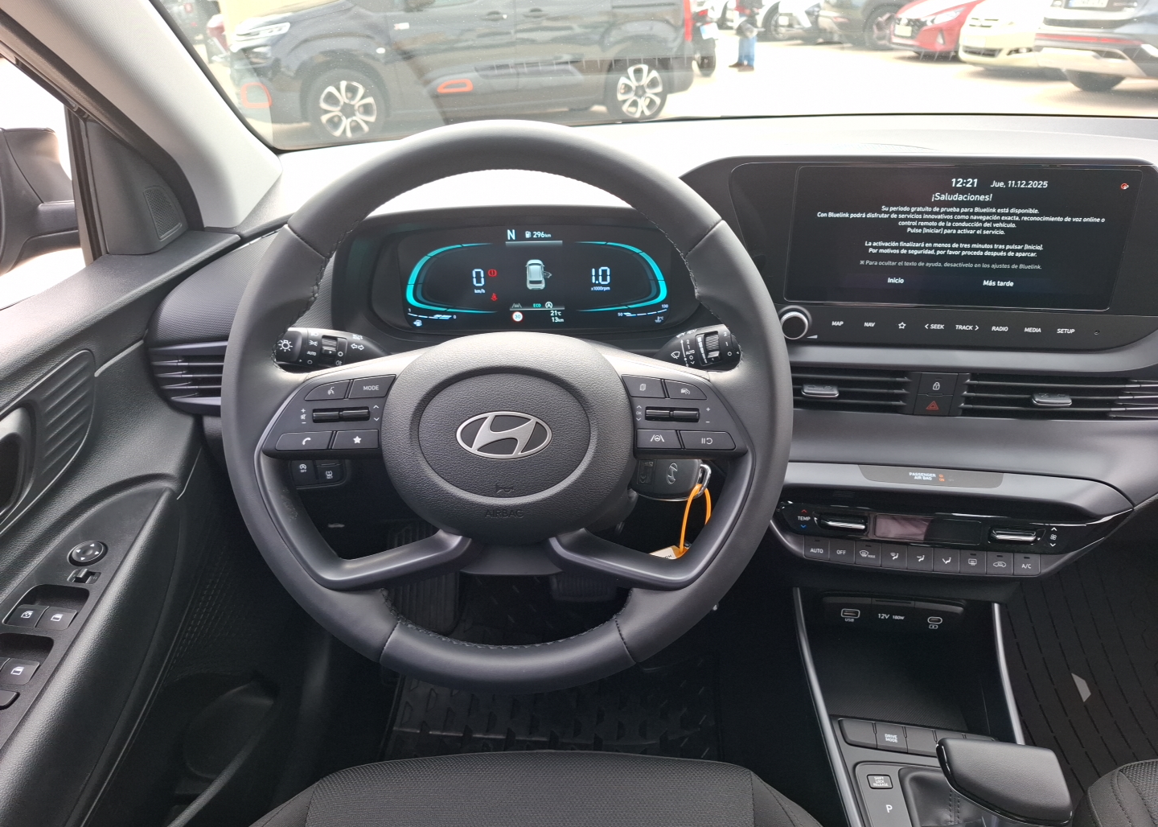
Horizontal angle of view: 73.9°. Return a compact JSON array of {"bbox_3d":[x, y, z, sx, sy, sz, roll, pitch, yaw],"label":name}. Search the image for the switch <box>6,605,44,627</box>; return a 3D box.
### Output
[{"bbox_3d":[-0.380,0.139,0.528,0.021,0.010,0.021,8,38,-4],"label":"switch"}]

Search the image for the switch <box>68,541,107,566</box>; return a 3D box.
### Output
[{"bbox_3d":[-0.367,0.105,0.576,0.025,0.009,0.025,8,38,-4],"label":"switch"}]

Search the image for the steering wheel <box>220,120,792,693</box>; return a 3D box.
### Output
[{"bbox_3d":[-0.048,-0.005,0.520,0.370,0.370,0.090,0,2,-1],"label":"steering wheel"}]

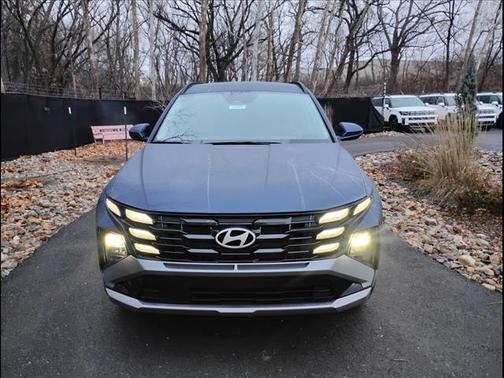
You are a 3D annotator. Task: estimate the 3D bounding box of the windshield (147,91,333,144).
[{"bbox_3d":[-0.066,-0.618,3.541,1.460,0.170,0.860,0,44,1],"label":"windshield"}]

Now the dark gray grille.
[{"bbox_3d":[-0.077,0.223,2.140,1.310,0.270,0.240,0,12,1],"label":"dark gray grille"}]

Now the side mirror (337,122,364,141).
[{"bbox_3d":[0.865,-0.508,3.544,0.240,0.165,0.170,0,12,1],"label":"side mirror"}]

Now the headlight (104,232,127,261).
[{"bbox_3d":[-0.760,0.325,2.290,0.125,0.150,0.120,0,12,1],"label":"headlight"}]

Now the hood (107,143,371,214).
[{"bbox_3d":[-0.073,-0.111,2.654,1.580,0.230,1.180,0,21,1],"label":"hood"}]

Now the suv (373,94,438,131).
[{"bbox_3d":[7.951,-4.128,21.724,1.930,1.740,4.750,-1,12,-1],"label":"suv"}]

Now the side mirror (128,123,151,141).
[{"bbox_3d":[-0.965,-0.499,3.563,0.240,0.165,0.170,0,12,1],"label":"side mirror"}]

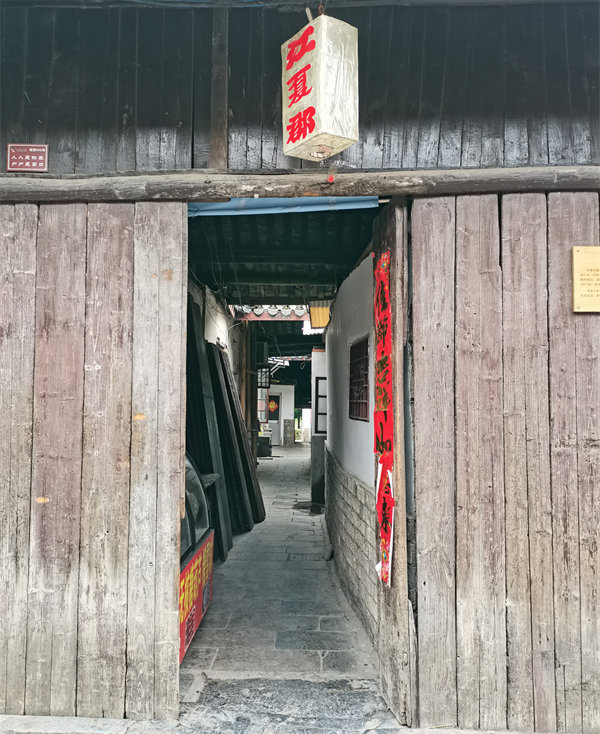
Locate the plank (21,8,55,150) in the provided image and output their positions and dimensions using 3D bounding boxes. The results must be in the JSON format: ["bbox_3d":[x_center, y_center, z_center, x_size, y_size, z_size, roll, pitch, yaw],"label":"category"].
[{"bbox_3d":[-1.290,-1.363,2.973,0.134,0.837,0.030,1,-3,3],"label":"plank"}]

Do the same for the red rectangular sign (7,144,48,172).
[{"bbox_3d":[-1.346,-1.033,2.966,0.205,0.138,0.015,0,-3,3],"label":"red rectangular sign"}]

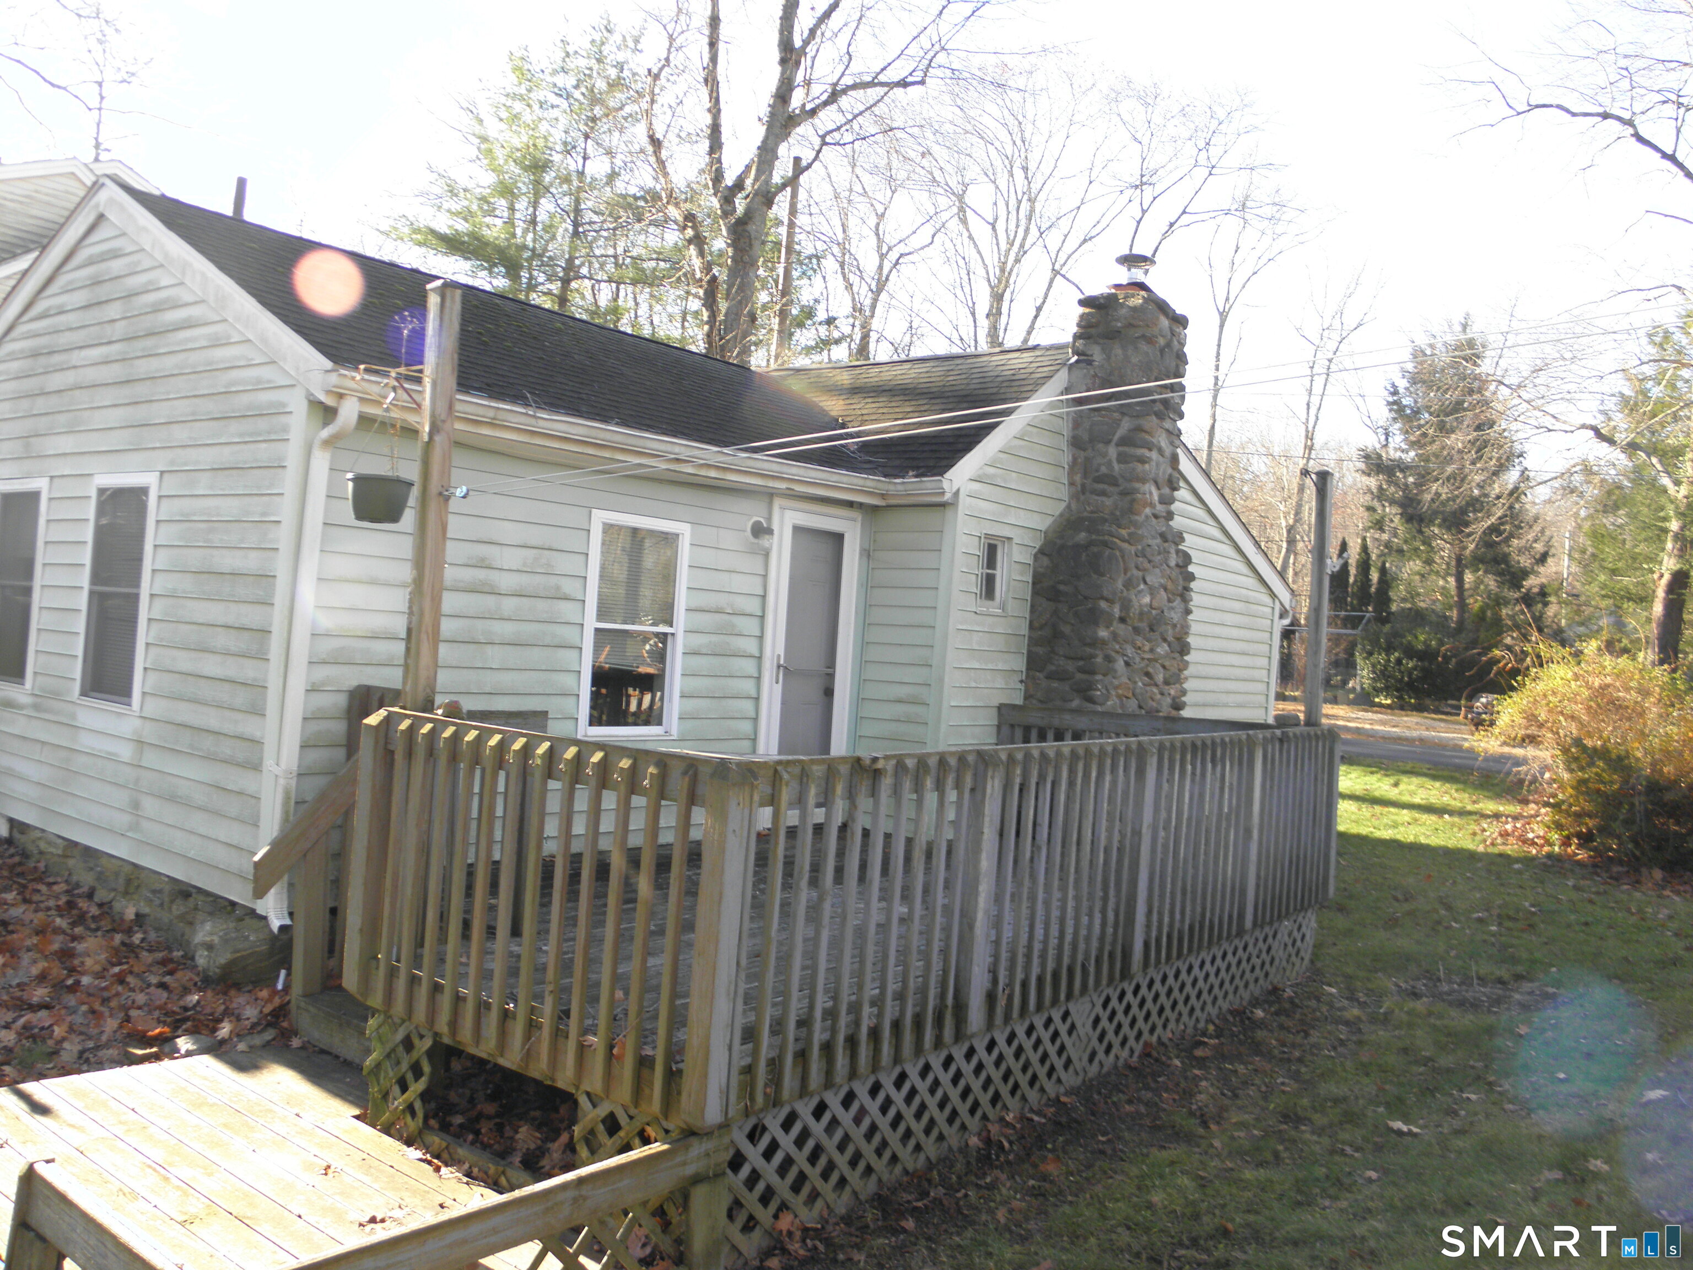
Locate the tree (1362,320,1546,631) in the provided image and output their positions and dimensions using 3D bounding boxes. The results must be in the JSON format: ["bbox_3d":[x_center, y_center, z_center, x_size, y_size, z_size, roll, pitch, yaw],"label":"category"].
[{"bbox_3d":[20.370,-4.332,46.000,6.200,12.400,6.000,4,0,23],"label":"tree"}]

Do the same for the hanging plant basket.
[{"bbox_3d":[-1.802,-0.524,5.299,0.250,0.175,0.250,4,0,40],"label":"hanging plant basket"}]

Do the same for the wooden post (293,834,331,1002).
[{"bbox_3d":[-2.141,1.086,5.501,0.090,0.780,0.090,4,0,40],"label":"wooden post"}]

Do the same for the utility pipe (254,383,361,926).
[{"bbox_3d":[-2.355,0.139,6.082,0.380,2.420,0.110,4,0,40],"label":"utility pipe"}]

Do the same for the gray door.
[{"bbox_3d":[-0.278,0.238,8.947,0.060,1.970,0.780,4,0,40],"label":"gray door"}]

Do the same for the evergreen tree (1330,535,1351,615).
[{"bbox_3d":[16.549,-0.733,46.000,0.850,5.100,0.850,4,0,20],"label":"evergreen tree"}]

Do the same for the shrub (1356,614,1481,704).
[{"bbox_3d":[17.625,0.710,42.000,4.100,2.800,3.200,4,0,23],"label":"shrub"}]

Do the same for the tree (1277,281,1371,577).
[{"bbox_3d":[17.409,-5.674,50.000,4.200,15.500,4.000,4,0,19],"label":"tree"}]

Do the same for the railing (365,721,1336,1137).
[{"bbox_3d":[0.459,0.909,6.516,2.050,1.030,5.640,4,0,36],"label":"railing"}]

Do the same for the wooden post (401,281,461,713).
[{"bbox_3d":[-1.549,-0.074,5.077,0.095,2.450,0.095,4,0,40],"label":"wooden post"}]

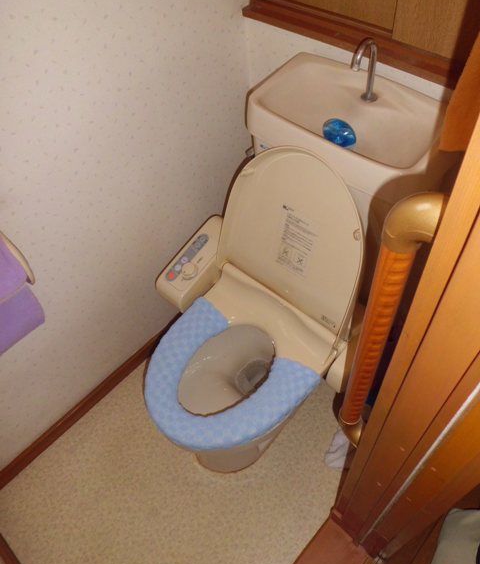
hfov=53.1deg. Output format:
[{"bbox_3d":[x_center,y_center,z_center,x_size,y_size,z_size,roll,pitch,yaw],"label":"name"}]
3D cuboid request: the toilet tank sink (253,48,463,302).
[{"bbox_3d":[0.246,-0.211,1.142,0.432,0.448,0.229,35,64,27],"label":"toilet tank sink"}]

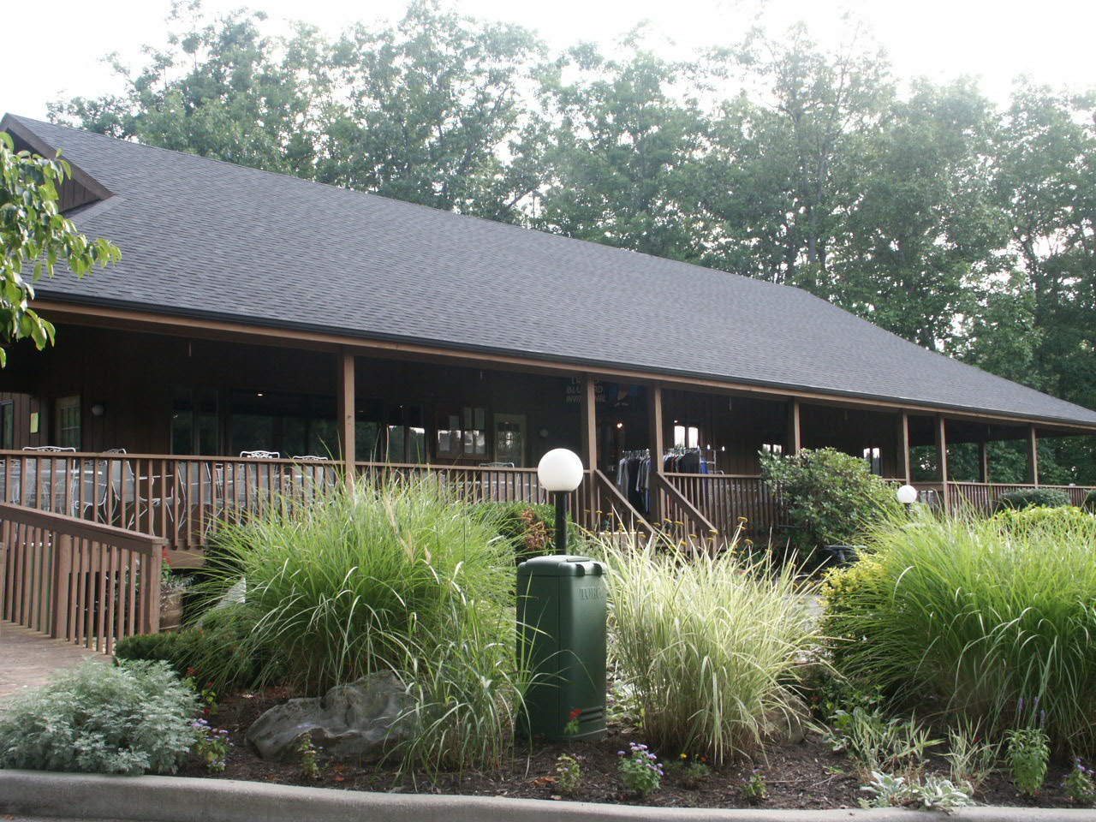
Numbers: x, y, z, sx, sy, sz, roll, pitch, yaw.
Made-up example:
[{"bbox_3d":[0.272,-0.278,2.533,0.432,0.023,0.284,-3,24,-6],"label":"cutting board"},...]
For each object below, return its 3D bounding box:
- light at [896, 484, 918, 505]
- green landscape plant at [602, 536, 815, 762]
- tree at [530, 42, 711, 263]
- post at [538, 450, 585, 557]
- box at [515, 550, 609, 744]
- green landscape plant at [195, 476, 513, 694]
[{"bbox_3d":[5.498,1.960,18.788,0.310,1.670,0.310,-1,-6,0],"label":"light"},{"bbox_3d":[0.813,1.169,6.263,1.080,1.060,1.020,-1,-6,0],"label":"green landscape plant"},{"bbox_3d":[2.709,-4.246,45.650,7.000,19.500,7.000,-1,-6,0],"label":"tree"},{"bbox_3d":[0.101,1.024,8.289,0.310,1.560,0.310,-1,-6,0],"label":"post"},{"bbox_3d":[0.072,1.237,6.509,0.375,0.960,0.375,-5,-7,38],"label":"box"},{"bbox_3d":[-1.277,1.123,8.131,2.000,1.360,1.800,-1,-6,0],"label":"green landscape plant"}]

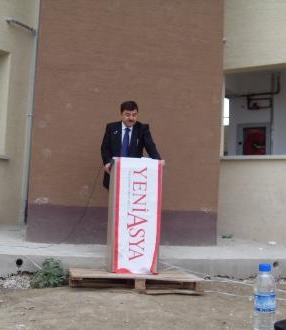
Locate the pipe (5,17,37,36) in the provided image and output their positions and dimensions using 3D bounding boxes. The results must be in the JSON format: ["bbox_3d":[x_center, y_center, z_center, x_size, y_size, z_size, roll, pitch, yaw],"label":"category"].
[{"bbox_3d":[-2.016,-2.316,7.850,0.110,0.120,0.640,-1,-8,36],"label":"pipe"}]

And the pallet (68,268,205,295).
[{"bbox_3d":[-0.086,1.024,4.240,1.130,0.135,0.700,3,-4,-10],"label":"pallet"}]

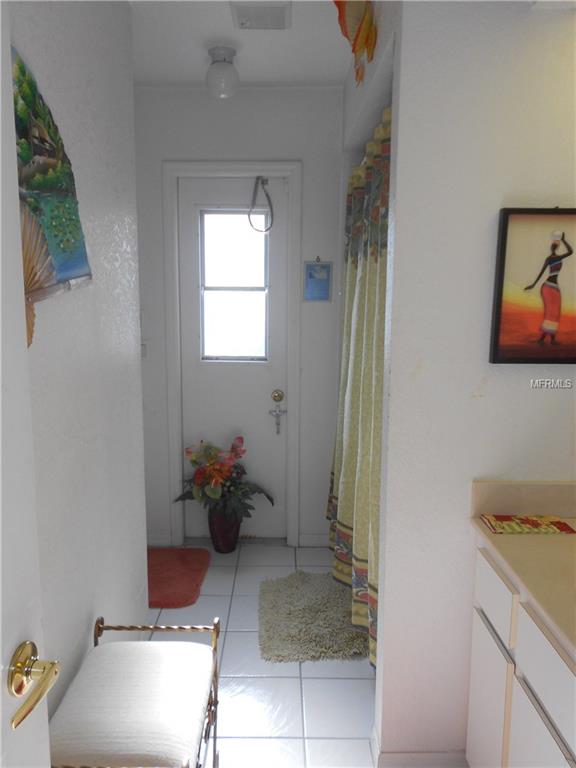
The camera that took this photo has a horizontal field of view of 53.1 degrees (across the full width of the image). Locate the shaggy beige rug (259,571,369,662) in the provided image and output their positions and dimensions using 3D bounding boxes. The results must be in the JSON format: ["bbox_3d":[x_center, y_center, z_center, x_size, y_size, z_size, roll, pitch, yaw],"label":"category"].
[{"bbox_3d":[0.123,1.002,2.547,0.490,0.036,0.678,0,7,0],"label":"shaggy beige rug"}]

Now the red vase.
[{"bbox_3d":[-0.354,0.805,3.231,0.172,0.246,0.172,0,7,0],"label":"red vase"}]

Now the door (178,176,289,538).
[{"bbox_3d":[-0.297,-0.107,3.218,0.591,2.010,0.045,0,7,0],"label":"door"}]

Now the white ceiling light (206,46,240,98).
[{"bbox_3d":[-0.290,-1.376,2.561,0.147,0.197,0.147,0,7,0],"label":"white ceiling light"}]

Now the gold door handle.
[{"bbox_3d":[-0.313,0.371,0.699,0.058,0.067,0.149,0,7,0],"label":"gold door handle"}]

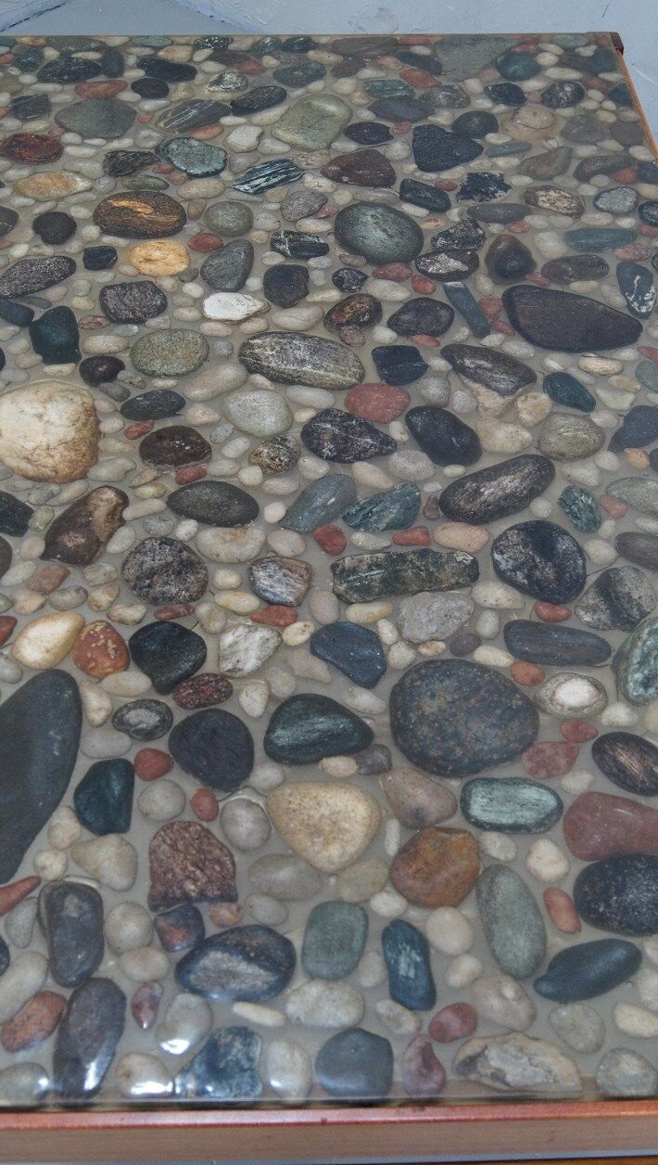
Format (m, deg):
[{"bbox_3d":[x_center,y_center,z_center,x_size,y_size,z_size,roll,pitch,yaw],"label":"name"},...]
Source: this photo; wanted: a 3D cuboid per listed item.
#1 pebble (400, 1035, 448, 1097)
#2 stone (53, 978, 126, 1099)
[{"bbox_3d":[0.052,0.267,0.693,0.023,0.014,0.034,-6,50,-5],"label":"pebble"},{"bbox_3d":[-0.134,0.254,0.704,0.036,0.021,0.072,7,50,6],"label":"stone"}]

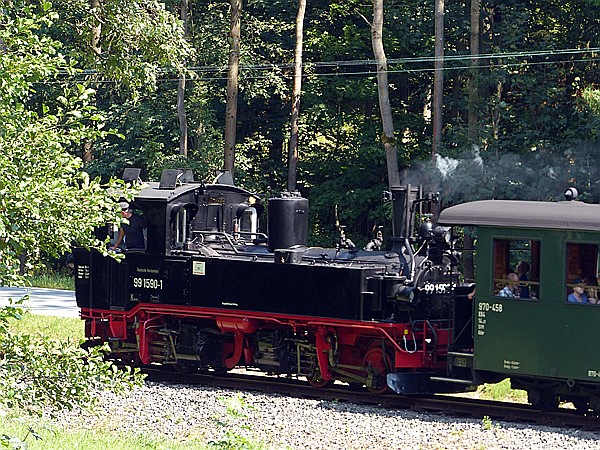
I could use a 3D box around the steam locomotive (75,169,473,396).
[{"bbox_3d":[-0.430,0.870,63.500,2.100,3.400,8.700,-2,4,-43],"label":"steam locomotive"}]

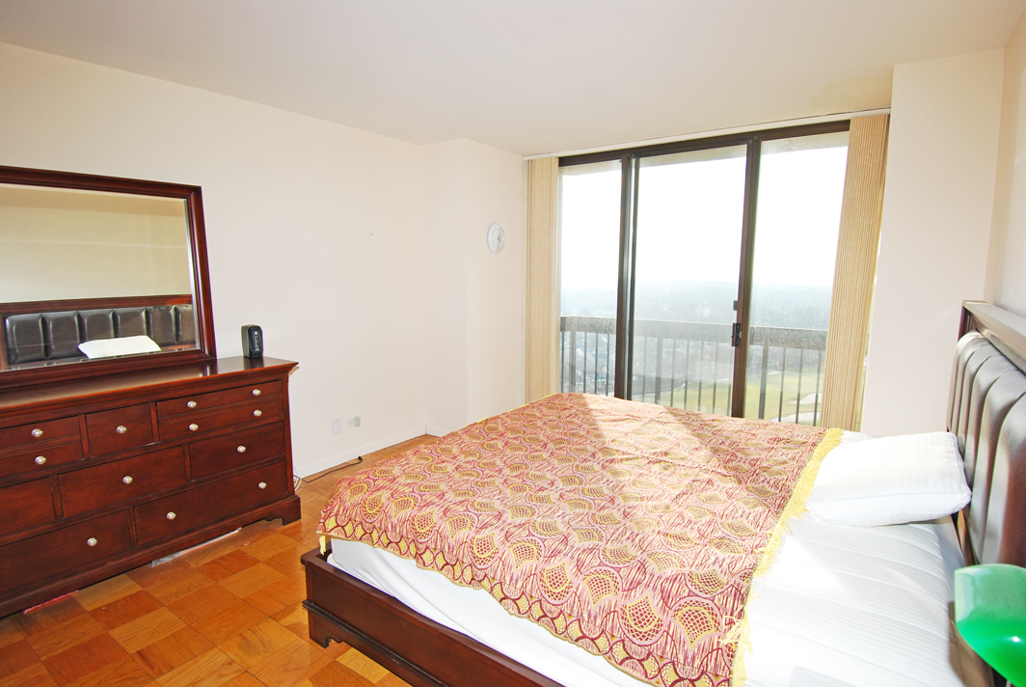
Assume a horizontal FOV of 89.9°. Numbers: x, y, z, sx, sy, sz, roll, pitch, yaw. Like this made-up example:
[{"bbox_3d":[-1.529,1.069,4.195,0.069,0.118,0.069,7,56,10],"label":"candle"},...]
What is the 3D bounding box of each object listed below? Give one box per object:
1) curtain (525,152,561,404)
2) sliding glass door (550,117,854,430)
[{"bbox_3d":[0.278,-0.448,4.618,0.350,2.420,0.110,6,10,35],"label":"curtain"},{"bbox_3d":[1.278,-0.337,3.984,2.500,2.420,0.120,6,10,35],"label":"sliding glass door"}]

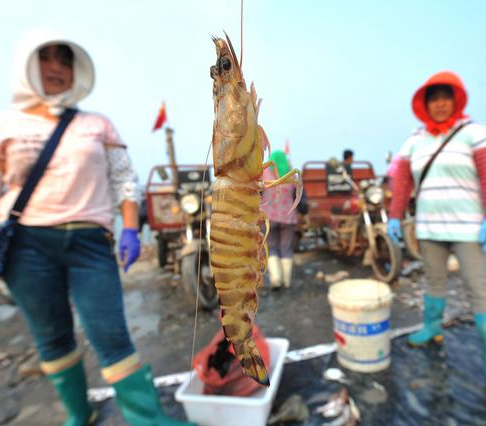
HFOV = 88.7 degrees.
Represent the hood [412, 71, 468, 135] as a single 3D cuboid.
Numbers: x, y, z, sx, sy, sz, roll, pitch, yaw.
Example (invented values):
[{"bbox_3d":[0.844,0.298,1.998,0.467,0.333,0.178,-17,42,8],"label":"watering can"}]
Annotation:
[{"bbox_3d":[1.059,-0.595,1.340,0.250,0.340,0.260,-2,2,36],"label":"hood"}]

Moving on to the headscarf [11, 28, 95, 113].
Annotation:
[{"bbox_3d":[-0.777,-0.584,1.020,0.280,0.330,0.260,-1,3,44],"label":"headscarf"}]

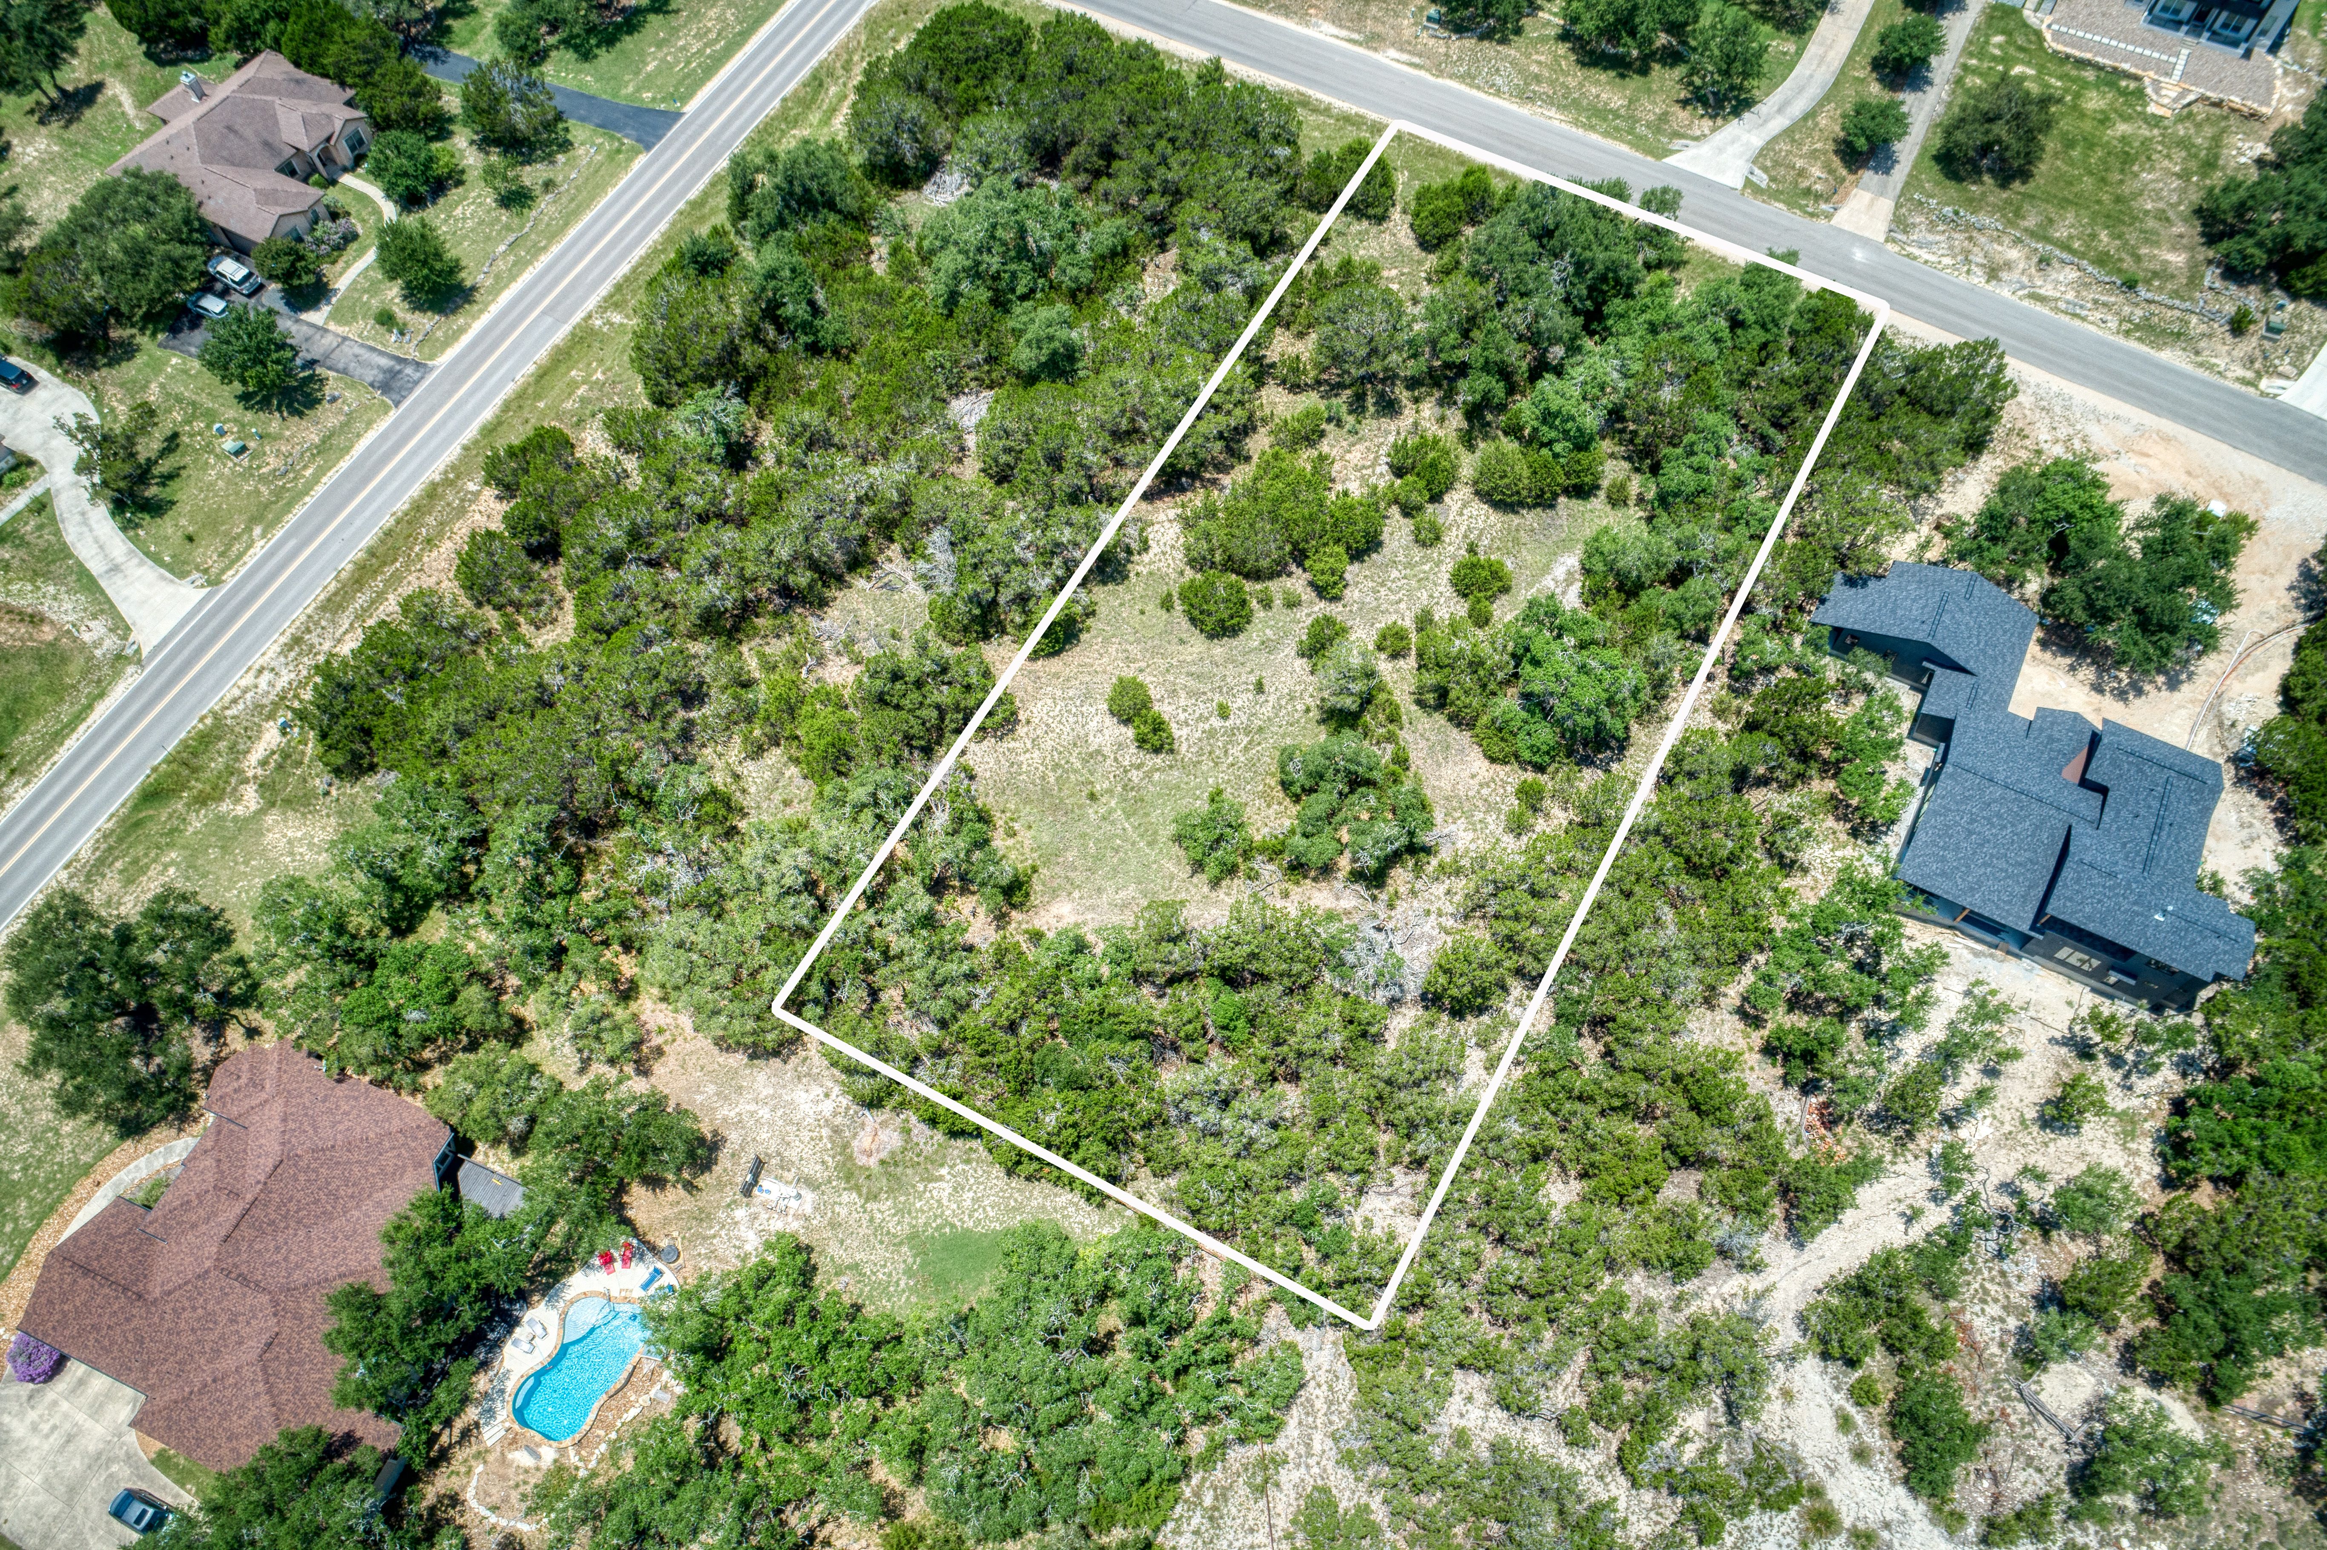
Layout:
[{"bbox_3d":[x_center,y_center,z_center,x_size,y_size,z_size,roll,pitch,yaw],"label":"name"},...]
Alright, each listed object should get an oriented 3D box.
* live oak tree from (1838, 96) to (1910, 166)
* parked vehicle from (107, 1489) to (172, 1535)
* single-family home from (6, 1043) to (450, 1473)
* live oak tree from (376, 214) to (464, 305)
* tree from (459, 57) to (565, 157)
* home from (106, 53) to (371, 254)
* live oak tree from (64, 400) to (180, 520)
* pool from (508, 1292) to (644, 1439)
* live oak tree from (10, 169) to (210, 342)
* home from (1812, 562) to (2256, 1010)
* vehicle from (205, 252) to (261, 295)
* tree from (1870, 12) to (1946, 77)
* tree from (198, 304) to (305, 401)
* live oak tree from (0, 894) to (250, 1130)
[{"bbox_3d":[67.600,-61.469,147.471,5.600,5.600,6.000,0,60,0],"label":"live oak tree"},{"bbox_3d":[-65.871,48.199,100.645,4.700,1.450,1.820,23,63,13],"label":"parked vehicle"},{"bbox_3d":[-59.980,32.420,103.864,28.000,7.500,24.000,20,62,11],"label":"single-family home"},{"bbox_3d":[-70.030,-48.760,146.150,7.430,7.800,7.430,-2,60,0],"label":"live oak tree"},{"bbox_3d":[-64.430,-66.120,153.630,9.640,8.200,9.640,-2,60,0],"label":"tree"},{"bbox_3d":[-92.860,-65.380,158.130,25.720,6.800,22.370,25,63,15],"label":"home"},{"bbox_3d":[-86.800,-25.844,129.984,8.200,6.400,9.300,0,60,0],"label":"live oak tree"},{"bbox_3d":[-42.680,43.450,114.320,6.900,1.500,10.900,24,63,15],"label":"pool"},{"bbox_3d":[-100.270,-49.760,147.880,16.500,11.000,16.500,-2,60,0],"label":"live oak tree"},{"bbox_3d":[64.620,-1.390,117.690,34.590,7.800,28.200,25,63,15],"label":"home"},{"bbox_3d":[-84.930,-45.636,141.723,4.950,1.780,1.950,29,64,16],"label":"vehicle"},{"bbox_3d":[73.800,-71.922,153.366,6.200,5.800,6.300,0,60,0],"label":"tree"},{"bbox_3d":[-83.390,-38.850,141.810,8.250,7.800,8.250,-2,60,0],"label":"tree"},{"bbox_3d":[-72.800,16.857,110.160,16.000,8.200,17.500,0,60,0],"label":"live oak tree"}]

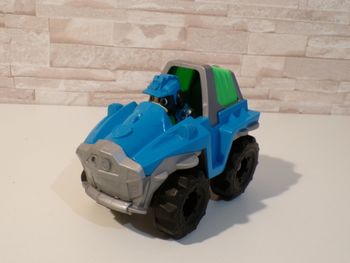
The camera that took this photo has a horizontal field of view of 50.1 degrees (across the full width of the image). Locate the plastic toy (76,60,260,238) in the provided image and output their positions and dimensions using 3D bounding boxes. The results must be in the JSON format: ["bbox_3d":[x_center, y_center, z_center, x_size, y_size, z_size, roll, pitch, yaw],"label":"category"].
[{"bbox_3d":[0.001,0.001,0.359,0.103,0.134,0.179,17,24,35],"label":"plastic toy"}]

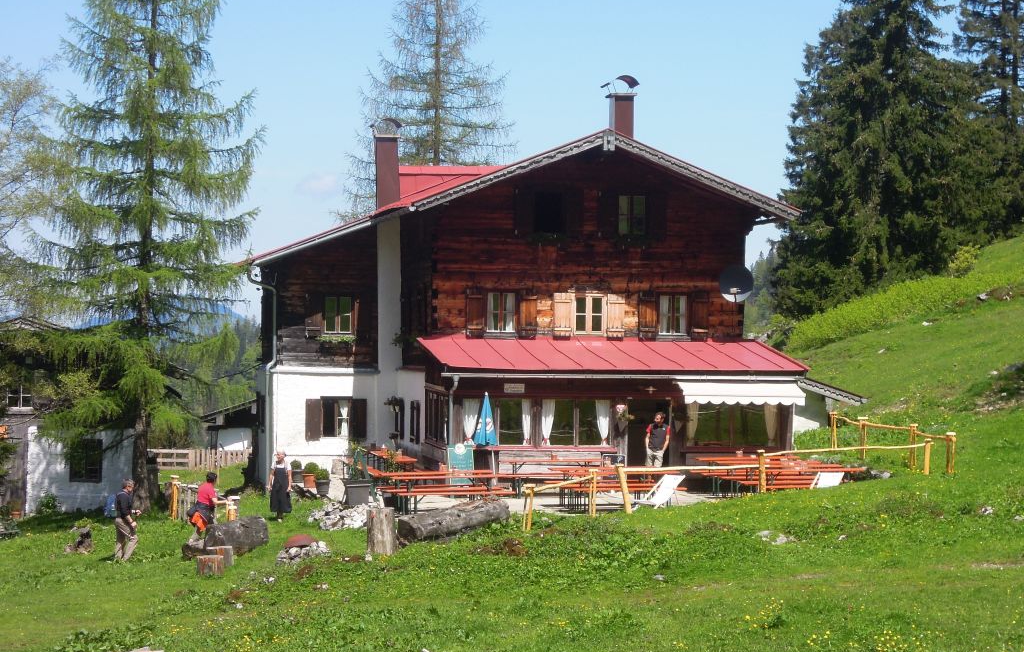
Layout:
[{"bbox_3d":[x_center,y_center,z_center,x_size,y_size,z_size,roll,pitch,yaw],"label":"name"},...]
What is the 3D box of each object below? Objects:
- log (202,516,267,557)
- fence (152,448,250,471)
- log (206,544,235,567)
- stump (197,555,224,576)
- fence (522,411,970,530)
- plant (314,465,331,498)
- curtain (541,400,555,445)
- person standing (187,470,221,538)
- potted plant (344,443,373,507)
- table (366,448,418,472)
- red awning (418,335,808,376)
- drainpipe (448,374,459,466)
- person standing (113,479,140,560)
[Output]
[{"bbox_3d":[-5.596,4.284,60.200,1.200,0.660,0.640,0,0,-42],"label":"log"},{"bbox_3d":[-9.477,4.077,90.000,3.065,0.720,0.120,0,1,-12],"label":"fence"},{"bbox_3d":[-5.755,4.550,58.400,0.540,0.380,0.520,0,0,-9],"label":"log"},{"bbox_3d":[-5.820,4.633,57.100,0.520,0.380,0.520,0,0,-9],"label":"stump"},{"bbox_3d":[3.950,2.790,59.200,9.400,1.650,10.500,0,0,-9],"label":"fence"},{"bbox_3d":[-4.063,3.350,63.600,0.330,0.620,0.330,0,1,-10],"label":"plant"},{"bbox_3d":[0.763,2.075,63.600,0.310,0.950,0.100,0,1,-10],"label":"curtain"},{"bbox_3d":[-6.662,3.923,64.300,0.650,1.580,0.550,0,1,-32],"label":"person standing"},{"bbox_3d":[-3.025,2.927,58.300,0.540,1.260,0.520,0,0,-9],"label":"potted plant"},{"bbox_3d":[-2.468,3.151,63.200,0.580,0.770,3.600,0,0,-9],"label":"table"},{"bbox_3d":[2.103,0.672,64.577,7.963,0.780,3.800,0,1,-10],"label":"red awning"},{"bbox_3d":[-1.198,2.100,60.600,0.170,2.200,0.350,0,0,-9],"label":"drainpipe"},{"bbox_3d":[-7.877,3.974,60.600,0.550,1.690,0.520,0,1,-8],"label":"person standing"}]

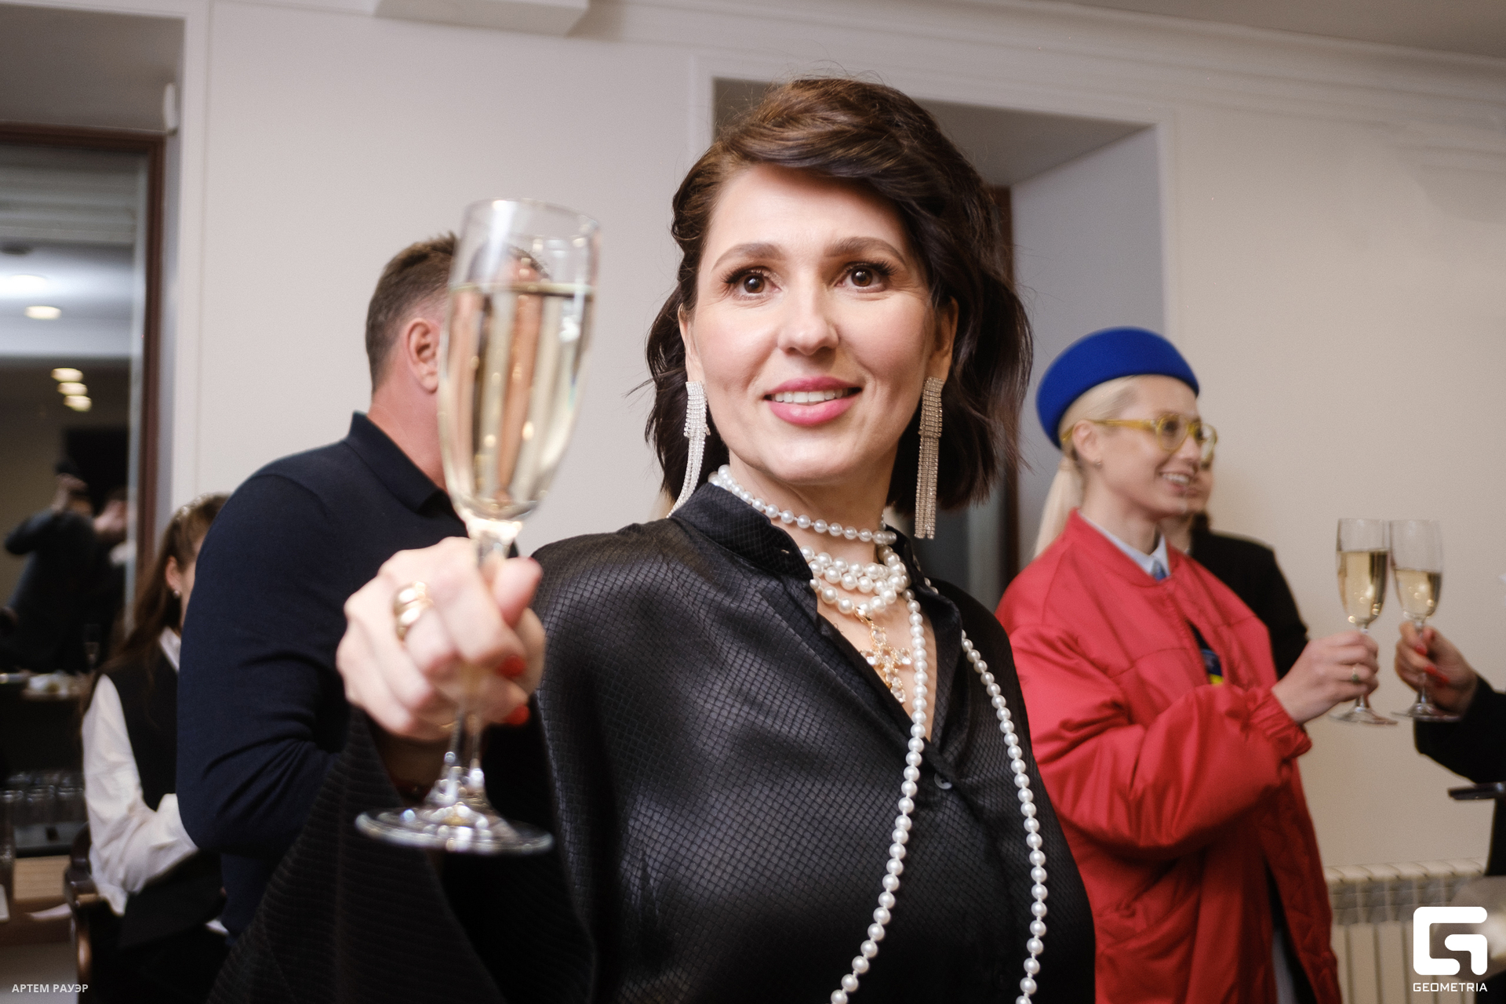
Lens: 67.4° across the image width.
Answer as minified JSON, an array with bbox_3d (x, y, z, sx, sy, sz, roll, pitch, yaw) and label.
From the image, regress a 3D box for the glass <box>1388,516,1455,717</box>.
[{"bbox_3d":[0.728,0.127,1.230,0.065,0.213,0.065,0,-5,0],"label":"glass"}]

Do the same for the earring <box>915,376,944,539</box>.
[{"bbox_3d":[0.107,-0.027,0.680,0.015,0.098,0.007,6,-5,-20],"label":"earring"}]

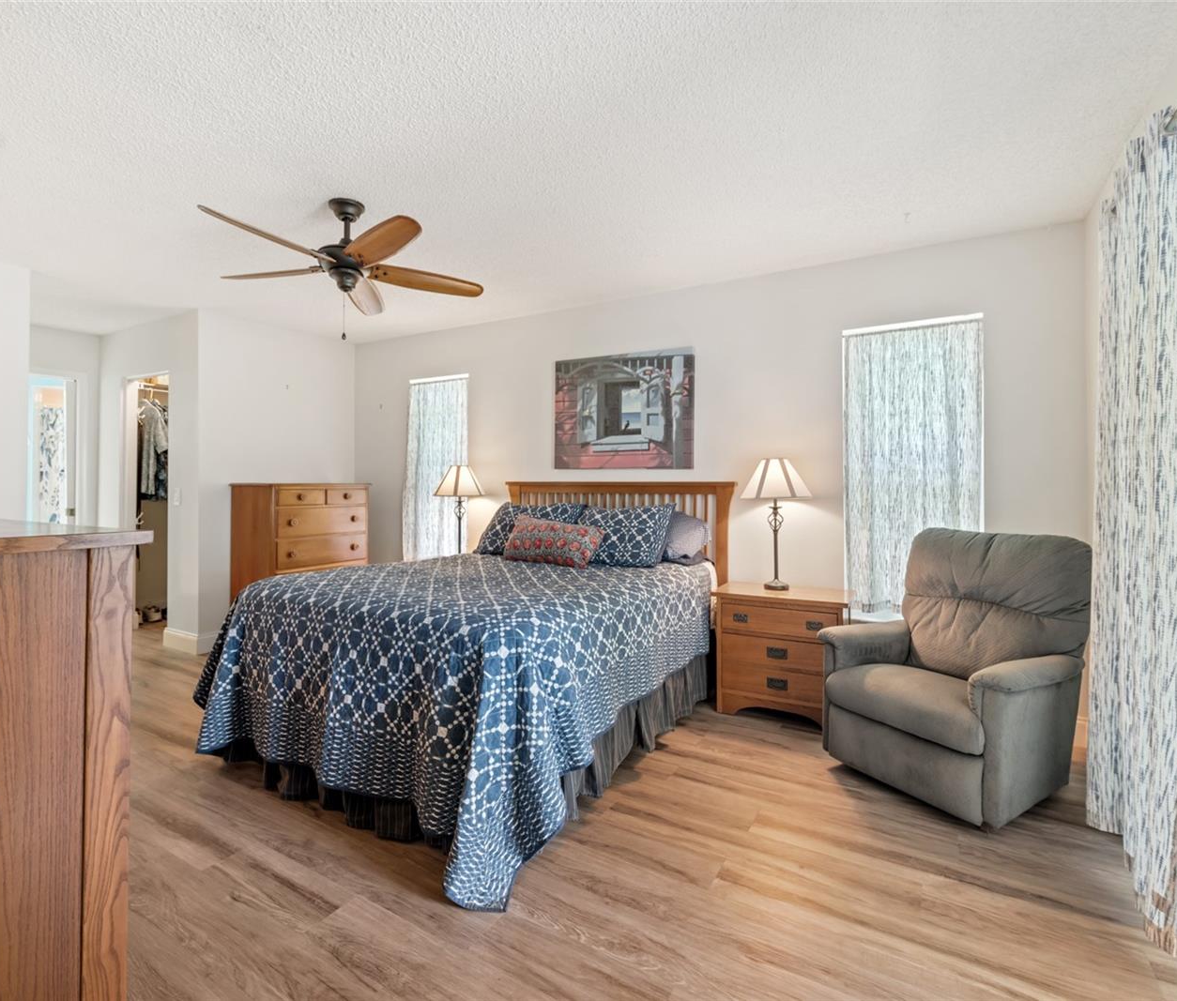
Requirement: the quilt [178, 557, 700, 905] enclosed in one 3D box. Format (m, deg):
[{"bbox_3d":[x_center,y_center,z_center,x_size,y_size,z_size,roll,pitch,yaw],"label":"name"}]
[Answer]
[{"bbox_3d":[-0.457,0.718,2.832,1.740,0.760,2.000,1,0,30],"label":"quilt"}]

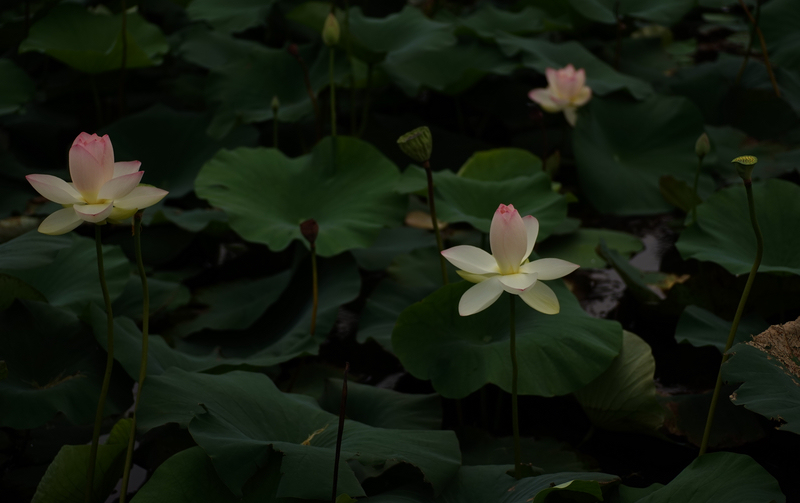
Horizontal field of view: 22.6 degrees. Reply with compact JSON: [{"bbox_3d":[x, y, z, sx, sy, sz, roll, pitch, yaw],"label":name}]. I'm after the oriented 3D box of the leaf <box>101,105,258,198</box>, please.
[{"bbox_3d":[-0.554,-0.250,5.000,0.400,0.120,0.360,0,27,0],"label":"leaf"}]

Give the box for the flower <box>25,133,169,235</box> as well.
[{"bbox_3d":[-0.443,-0.103,2.930,0.205,0.135,0.185,0,20,0],"label":"flower"}]

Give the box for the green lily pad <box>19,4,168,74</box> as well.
[{"bbox_3d":[-0.743,-0.514,4.850,0.370,0.110,0.310,0,20,0],"label":"green lily pad"}]

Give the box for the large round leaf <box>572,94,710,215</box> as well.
[{"bbox_3d":[0.628,-0.250,5.200,0.360,0.100,0.350,0,51,0],"label":"large round leaf"}]

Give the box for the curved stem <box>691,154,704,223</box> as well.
[{"bbox_3d":[0.573,-0.121,3.850,0.014,0.145,0.014,6,20,-2],"label":"curved stem"}]

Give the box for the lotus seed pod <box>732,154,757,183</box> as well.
[{"bbox_3d":[0.569,-0.137,3.300,0.040,0.038,0.040,0,19,0],"label":"lotus seed pod"}]

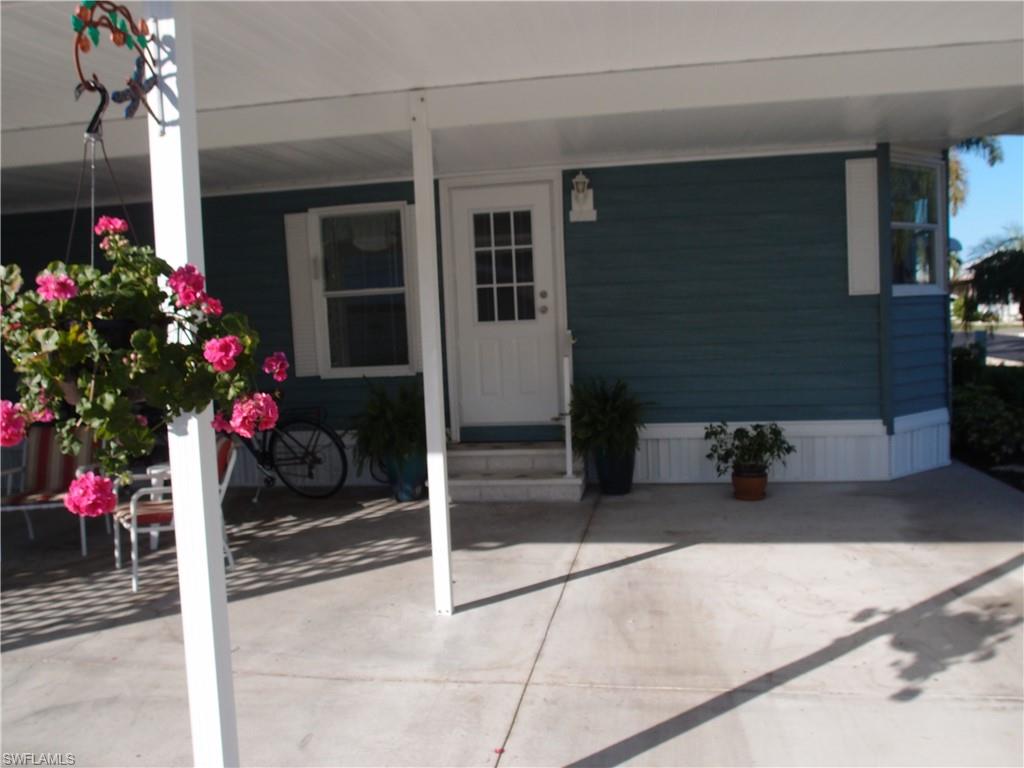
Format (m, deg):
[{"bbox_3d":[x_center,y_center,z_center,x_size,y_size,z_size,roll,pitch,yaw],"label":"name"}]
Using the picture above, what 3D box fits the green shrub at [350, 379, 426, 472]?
[{"bbox_3d":[-0.918,0.345,6.700,0.780,0.748,0.702,-2,4,10],"label":"green shrub"}]

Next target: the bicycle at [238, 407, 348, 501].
[{"bbox_3d":[-2.110,0.460,6.920,1.720,1.000,0.580,-1,12,19],"label":"bicycle"}]

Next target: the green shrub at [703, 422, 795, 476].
[{"bbox_3d":[1.755,0.486,6.144,0.653,0.404,0.588,-2,4,10],"label":"green shrub"}]

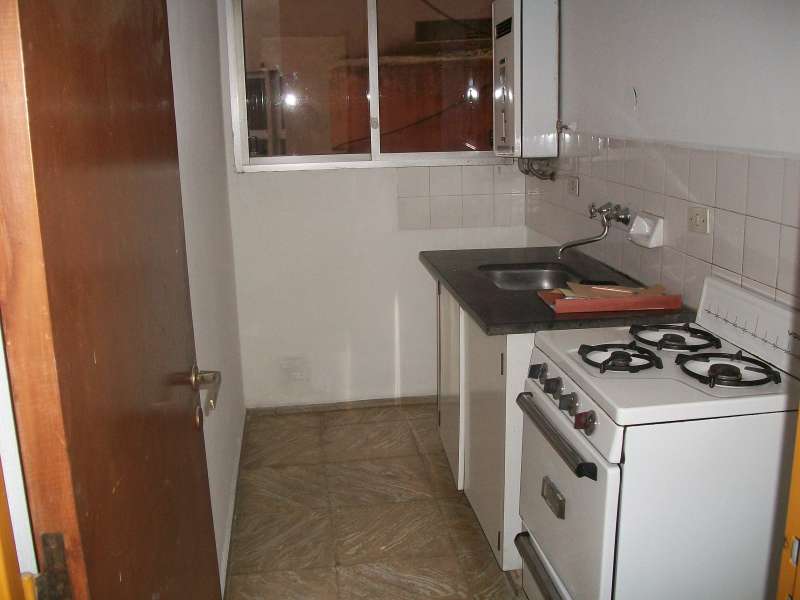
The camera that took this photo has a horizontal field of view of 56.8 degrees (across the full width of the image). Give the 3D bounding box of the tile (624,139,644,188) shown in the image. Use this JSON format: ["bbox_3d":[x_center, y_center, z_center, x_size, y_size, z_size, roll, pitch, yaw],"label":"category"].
[{"bbox_3d":[0.767,-0.443,2.410,0.010,0.152,0.141,-3,16,-8],"label":"tile"}]

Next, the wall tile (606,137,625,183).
[{"bbox_3d":[0.725,-0.466,2.469,0.012,0.150,0.150,-3,15,-7],"label":"wall tile"}]

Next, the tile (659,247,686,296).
[{"bbox_3d":[0.805,-0.077,2.200,0.010,0.150,0.145,-3,15,-8],"label":"tile"}]

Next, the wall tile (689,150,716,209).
[{"bbox_3d":[0.787,-0.322,1.912,0.012,0.150,0.150,-3,15,-7],"label":"wall tile"}]

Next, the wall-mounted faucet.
[{"bbox_3d":[0.649,-0.237,2.534,0.210,0.180,0.270,-3,15,-8],"label":"wall-mounted faucet"}]

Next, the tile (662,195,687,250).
[{"bbox_3d":[0.800,-0.225,2.174,0.010,0.150,0.145,-3,15,-8],"label":"tile"}]

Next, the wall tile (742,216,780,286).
[{"bbox_3d":[0.878,-0.119,1.791,0.010,0.152,0.141,-3,16,-8],"label":"wall tile"}]

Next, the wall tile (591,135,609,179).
[{"bbox_3d":[0.716,-0.513,2.664,0.010,0.150,0.145,-3,15,-8],"label":"wall tile"}]

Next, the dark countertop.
[{"bbox_3d":[0.460,-0.059,2.544,0.609,0.039,1.015,-3,16,-8],"label":"dark countertop"}]

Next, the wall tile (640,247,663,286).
[{"bbox_3d":[0.785,-0.110,2.333,0.010,0.150,0.145,-3,15,-8],"label":"wall tile"}]

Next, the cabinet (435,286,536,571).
[{"bbox_3d":[0.500,0.325,2.641,0.540,0.760,0.970,-3,15,-8],"label":"cabinet"}]

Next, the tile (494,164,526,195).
[{"bbox_3d":[0.518,-0.569,3.490,0.152,0.150,0.010,-3,16,-8],"label":"tile"}]

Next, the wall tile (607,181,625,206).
[{"bbox_3d":[0.732,-0.324,2.507,0.012,0.150,0.150,-3,15,-7],"label":"wall tile"}]

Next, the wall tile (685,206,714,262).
[{"bbox_3d":[0.836,-0.189,2.050,0.010,0.152,0.141,-3,16,-8],"label":"wall tile"}]

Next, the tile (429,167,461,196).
[{"bbox_3d":[0.215,-0.553,3.445,0.152,0.150,0.010,-3,16,-8],"label":"tile"}]

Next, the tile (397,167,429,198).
[{"bbox_3d":[0.065,-0.554,3.449,0.150,0.150,0.012,-3,15,-7],"label":"tile"}]

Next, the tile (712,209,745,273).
[{"bbox_3d":[0.857,-0.154,1.920,0.010,0.152,0.141,-3,16,-8],"label":"tile"}]

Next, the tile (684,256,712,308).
[{"bbox_3d":[0.825,-0.042,2.069,0.010,0.150,0.145,-3,15,-8],"label":"tile"}]

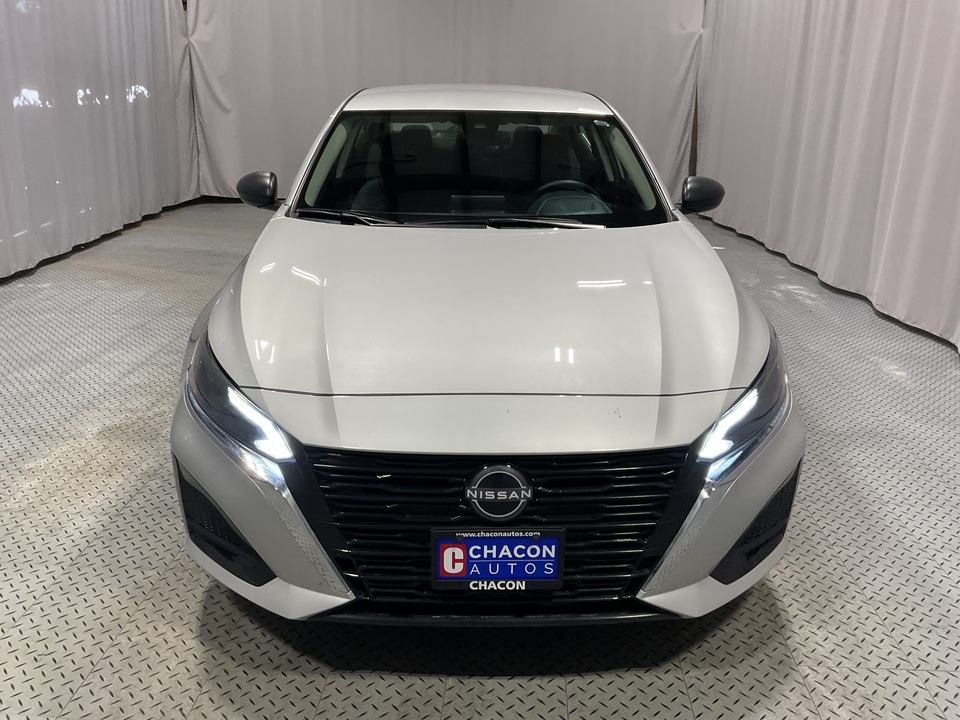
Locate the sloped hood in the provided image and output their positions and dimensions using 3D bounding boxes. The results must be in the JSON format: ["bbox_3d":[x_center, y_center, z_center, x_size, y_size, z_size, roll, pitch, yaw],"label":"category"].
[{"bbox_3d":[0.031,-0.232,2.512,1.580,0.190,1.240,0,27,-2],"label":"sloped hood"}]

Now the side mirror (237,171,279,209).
[{"bbox_3d":[-0.931,-0.720,3.394,0.200,0.150,0.140,0,19,-2],"label":"side mirror"}]

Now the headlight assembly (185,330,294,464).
[{"bbox_3d":[-0.607,0.078,2.115,0.400,0.230,0.420,4,19,10],"label":"headlight assembly"}]

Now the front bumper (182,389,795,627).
[{"bbox_3d":[0.039,0.317,2.137,1.800,0.550,0.580,0,19,-2],"label":"front bumper"}]

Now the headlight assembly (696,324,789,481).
[{"bbox_3d":[0.686,0.102,2.156,0.400,0.260,0.420,-4,20,-13],"label":"headlight assembly"}]

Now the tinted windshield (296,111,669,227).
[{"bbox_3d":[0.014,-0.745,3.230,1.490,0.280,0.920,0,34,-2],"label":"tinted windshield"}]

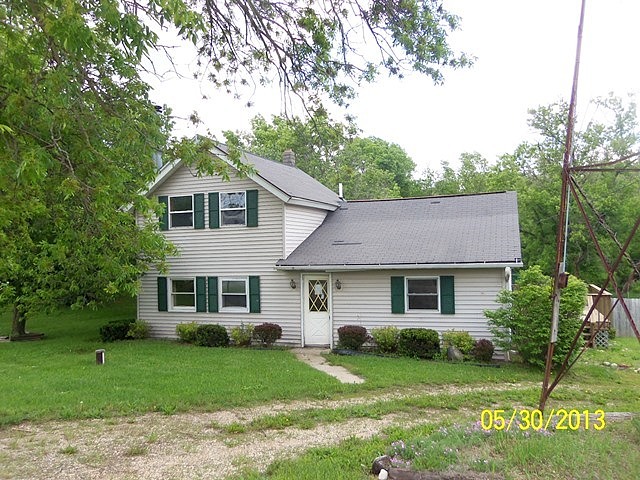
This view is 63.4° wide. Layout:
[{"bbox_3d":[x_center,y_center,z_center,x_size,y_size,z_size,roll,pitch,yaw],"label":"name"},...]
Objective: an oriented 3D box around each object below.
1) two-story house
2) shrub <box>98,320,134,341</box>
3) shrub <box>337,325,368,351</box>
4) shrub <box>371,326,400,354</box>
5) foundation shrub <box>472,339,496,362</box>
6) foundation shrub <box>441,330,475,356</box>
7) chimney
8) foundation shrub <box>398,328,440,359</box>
[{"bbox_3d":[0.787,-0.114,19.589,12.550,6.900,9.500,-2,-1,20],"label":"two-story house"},{"bbox_3d":[-6.665,2.996,17.083,1.200,0.760,1.100,-2,-1,20],"label":"shrub"},{"bbox_3d":[0.893,2.699,14.299,0.899,0.708,0.820,-2,-1,20],"label":"shrub"},{"bbox_3d":[1.761,2.714,13.947,0.800,0.746,0.770,-2,-1,20],"label":"shrub"},{"bbox_3d":[4.121,2.794,13.054,0.510,0.603,0.520,-2,-1,20],"label":"foundation shrub"},{"bbox_3d":[3.542,2.676,13.354,0.830,0.660,0.750,-2,-1,20],"label":"foundation shrub"},{"bbox_3d":[-1.383,-3.660,23.356,0.440,0.870,0.440,-2,-1,20],"label":"chimney"},{"bbox_3d":[2.594,2.710,13.533,1.069,0.765,0.980,-2,-1,20],"label":"foundation shrub"}]

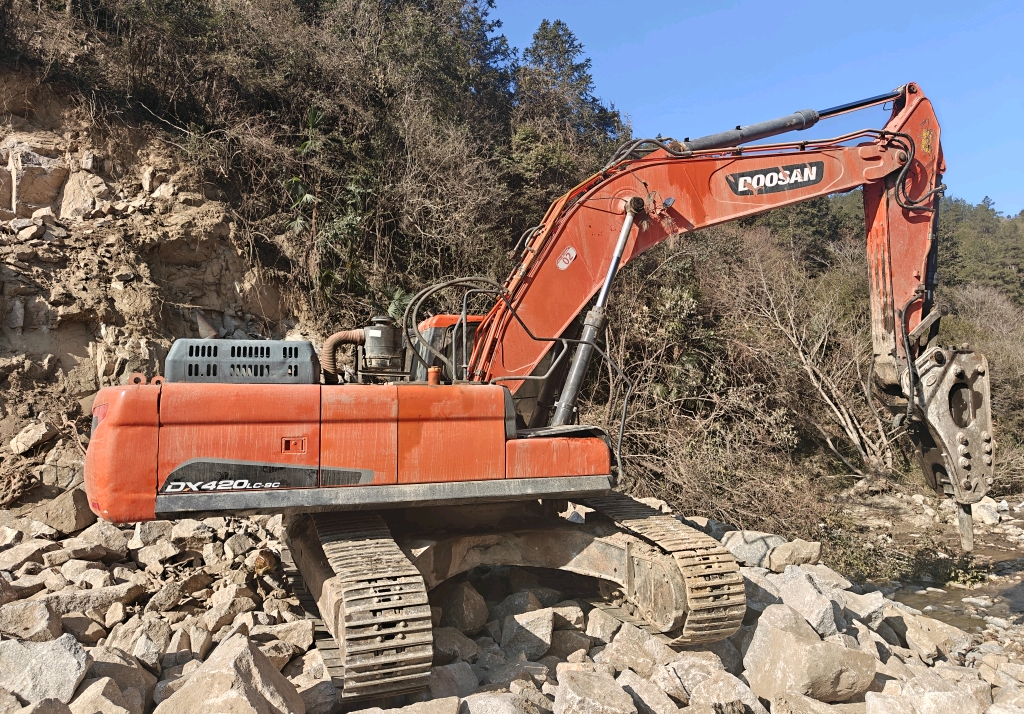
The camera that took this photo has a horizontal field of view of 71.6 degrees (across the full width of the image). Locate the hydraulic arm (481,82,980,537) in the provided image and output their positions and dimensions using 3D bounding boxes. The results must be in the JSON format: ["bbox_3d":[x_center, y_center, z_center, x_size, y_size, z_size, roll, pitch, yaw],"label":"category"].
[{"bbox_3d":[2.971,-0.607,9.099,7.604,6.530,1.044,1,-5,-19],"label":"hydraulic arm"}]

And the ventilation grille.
[{"bbox_3d":[-2.432,0.087,6.521,1.231,0.359,1.261,1,-5,-19],"label":"ventilation grille"}]

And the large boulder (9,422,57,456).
[{"bbox_3d":[-7.750,1.328,11.500,0.700,0.510,0.560,2,-5,-30],"label":"large boulder"}]

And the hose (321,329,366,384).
[{"bbox_3d":[-1.582,0.011,6.704,0.433,0.542,0.177,1,-5,-19],"label":"hose"}]

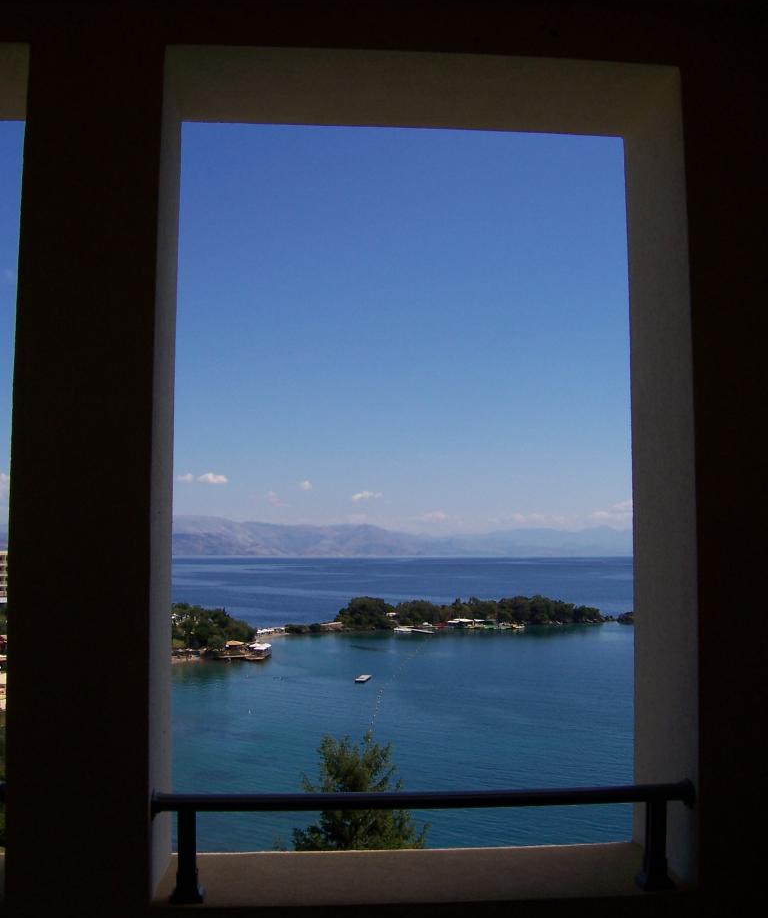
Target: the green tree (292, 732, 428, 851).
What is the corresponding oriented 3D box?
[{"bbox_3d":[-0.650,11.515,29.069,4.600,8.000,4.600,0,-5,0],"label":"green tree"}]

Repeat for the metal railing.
[{"bbox_3d":[0.101,0.808,2.286,1.168,0.217,0.080,0,-5,-5],"label":"metal railing"}]

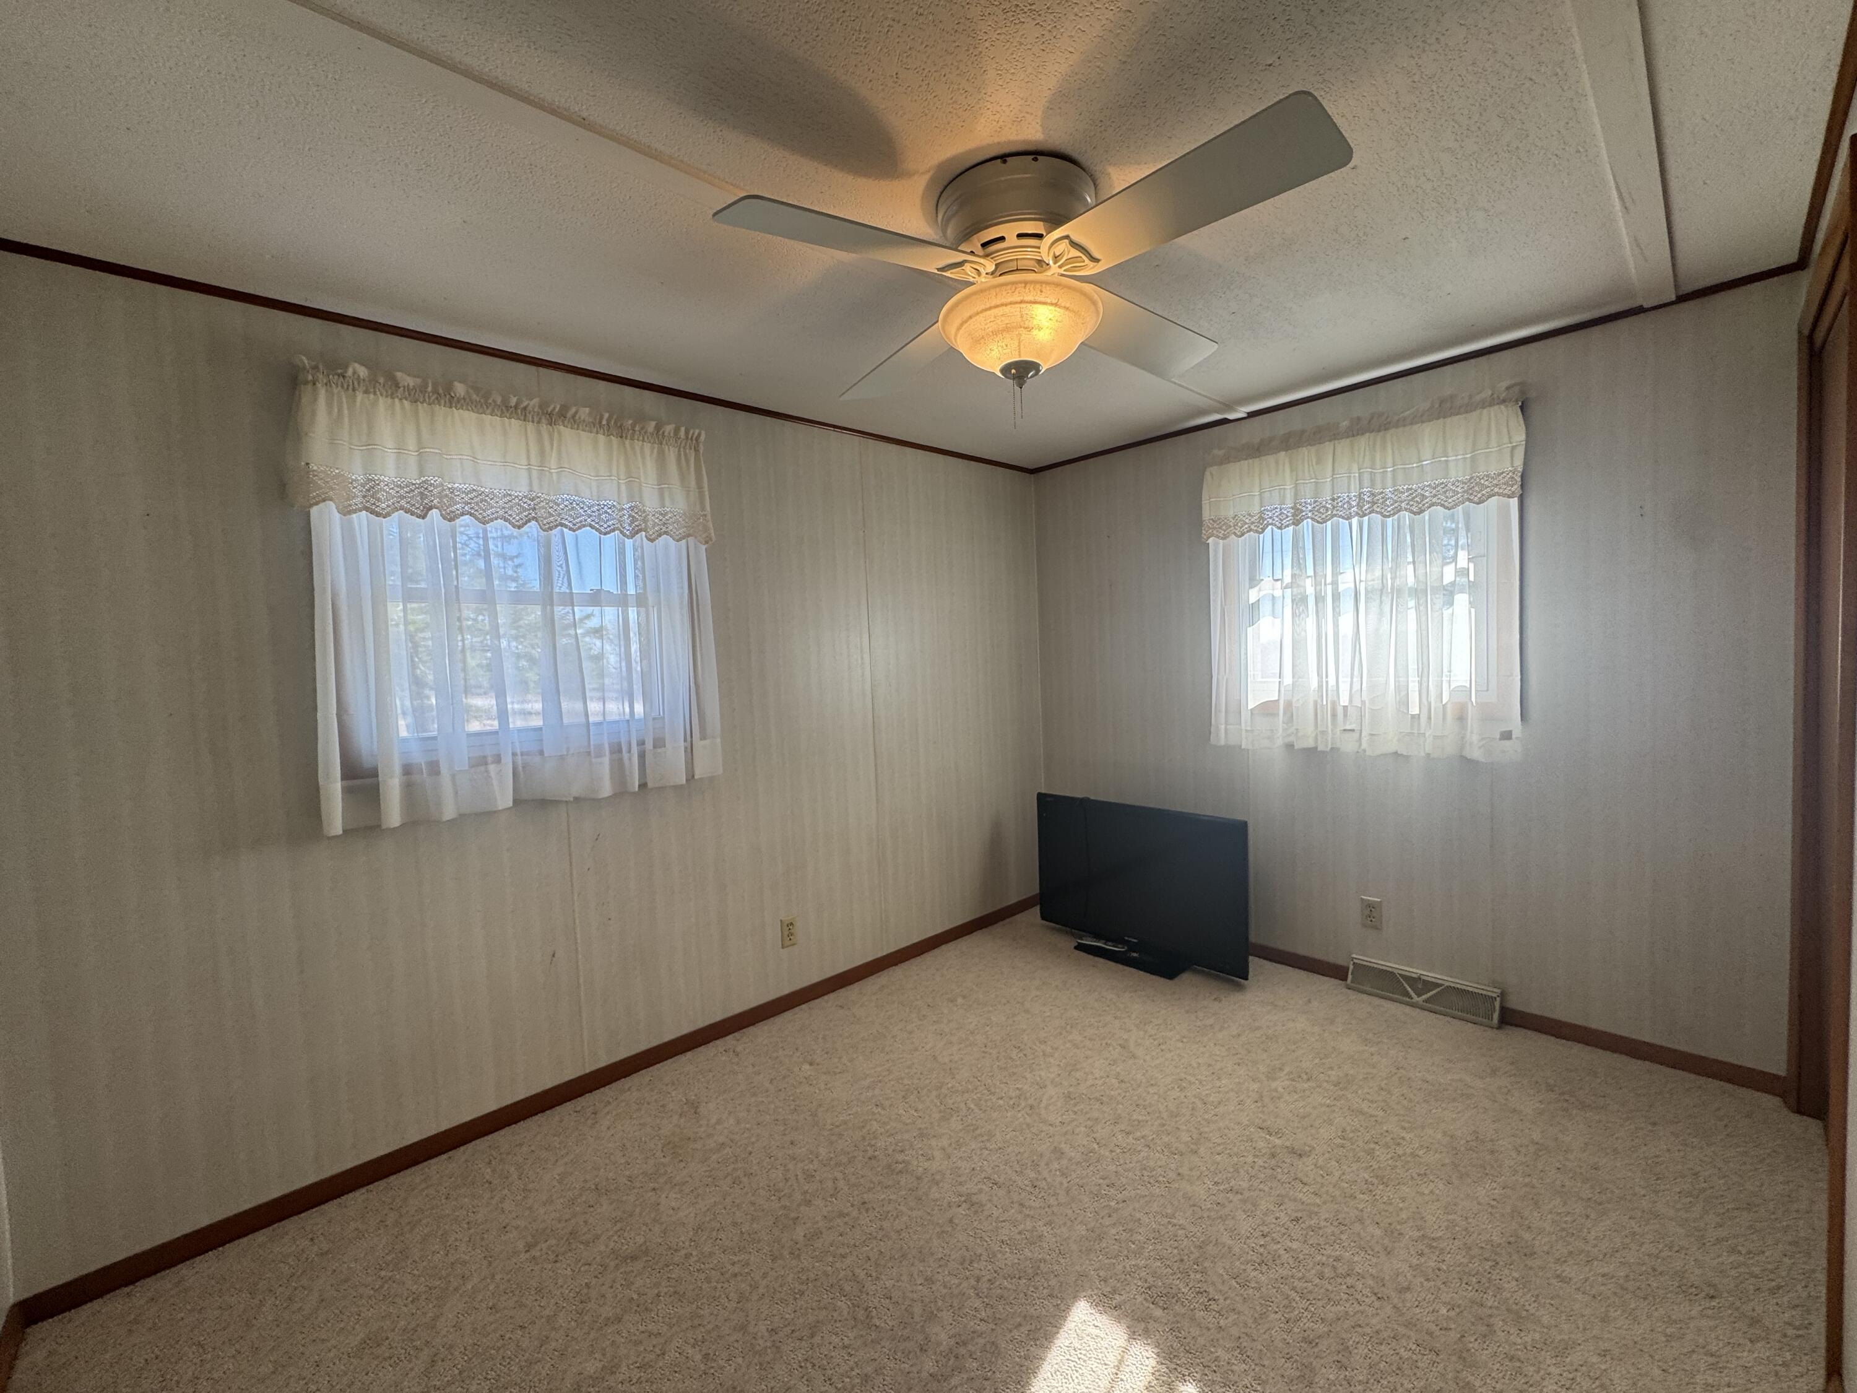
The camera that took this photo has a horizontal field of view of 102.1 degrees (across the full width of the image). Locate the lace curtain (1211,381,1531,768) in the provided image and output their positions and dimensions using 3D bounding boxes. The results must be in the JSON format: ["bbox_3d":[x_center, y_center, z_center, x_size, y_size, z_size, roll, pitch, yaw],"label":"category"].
[{"bbox_3d":[1.558,-0.397,2.806,0.120,1.215,1.065,-5,4,-43],"label":"lace curtain"}]

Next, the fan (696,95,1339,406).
[{"bbox_3d":[0.192,-0.825,1.566,1.220,0.385,1.220,-5,4,-36],"label":"fan"}]

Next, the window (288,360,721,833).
[{"bbox_3d":[-1.132,-0.271,2.203,1.100,1.165,0.100,-5,4,-43],"label":"window"}]

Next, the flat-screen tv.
[{"bbox_3d":[0.879,0.789,3.221,0.230,0.650,1.006,-5,4,-43],"label":"flat-screen tv"}]

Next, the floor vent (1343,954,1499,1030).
[{"bbox_3d":[1.770,1.054,2.701,0.068,0.105,0.465,-5,4,-43],"label":"floor vent"}]

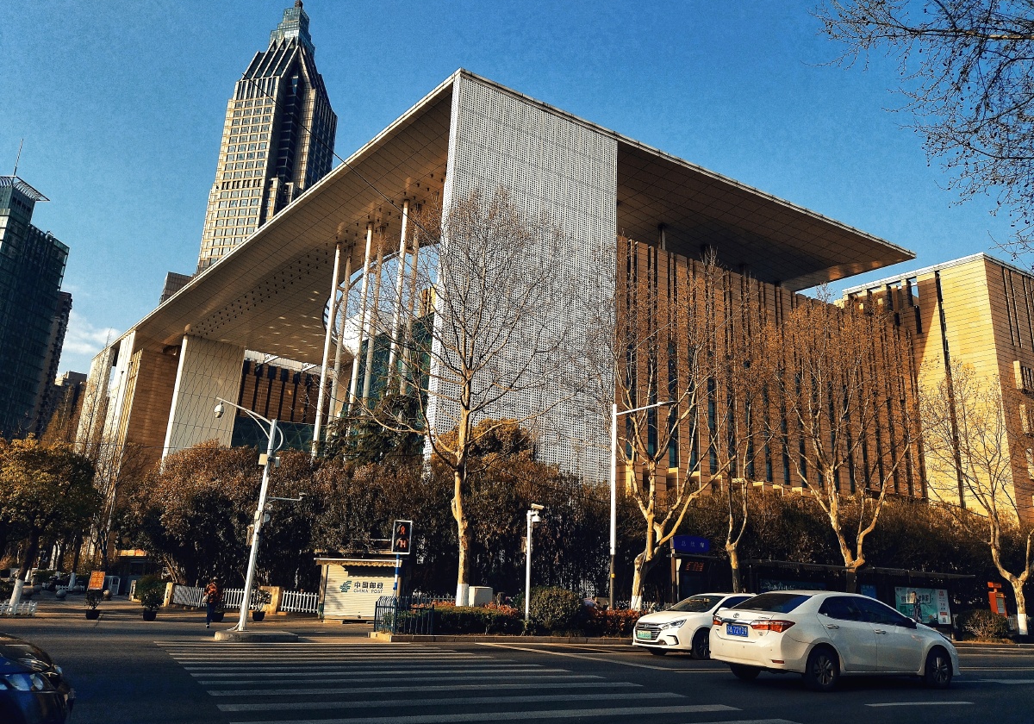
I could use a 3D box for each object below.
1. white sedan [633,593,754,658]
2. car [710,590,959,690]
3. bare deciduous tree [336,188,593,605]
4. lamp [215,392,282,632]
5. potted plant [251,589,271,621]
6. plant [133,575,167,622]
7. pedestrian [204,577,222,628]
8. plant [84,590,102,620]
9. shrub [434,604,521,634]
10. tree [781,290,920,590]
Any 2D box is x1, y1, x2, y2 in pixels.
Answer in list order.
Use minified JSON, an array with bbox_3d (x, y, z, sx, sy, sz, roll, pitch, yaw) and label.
[{"bbox_3d":[4.958,6.233,19.106,4.710,1.490,1.780,11,-18,-26],"label":"white sedan"},{"bbox_3d":[5.367,4.609,13.480,4.630,1.475,1.780,11,-19,-27],"label":"car"},{"bbox_3d":[-1.677,0.974,25.524,7.947,14.403,7.947,4,-17,-4],"label":"bare deciduous tree"},{"bbox_3d":[-7.315,3.775,20.844,1.750,6.010,0.450,6,-17,-11],"label":"lamp"},{"bbox_3d":[-9.446,9.019,29.963,0.740,1.126,0.740,8,-17,-15],"label":"potted plant"},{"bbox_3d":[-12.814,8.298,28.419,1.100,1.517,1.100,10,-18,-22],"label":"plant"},{"bbox_3d":[-9.928,7.897,26.400,0.550,1.630,0.420,2,-17,0],"label":"pedestrian"},{"bbox_3d":[-15.314,8.782,29.200,0.580,1.020,0.580,2,-17,0],"label":"plant"},{"bbox_3d":[-1.111,7.647,23.900,2.950,0.850,1.100,12,-19,-29],"label":"shrub"},{"bbox_3d":[13.656,3.816,33.417,5.645,14.528,5.645,-4,-18,22],"label":"tree"}]

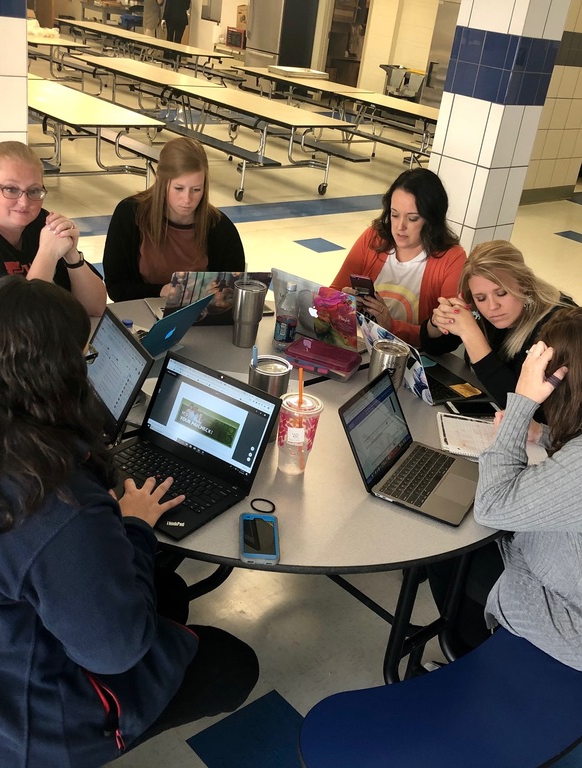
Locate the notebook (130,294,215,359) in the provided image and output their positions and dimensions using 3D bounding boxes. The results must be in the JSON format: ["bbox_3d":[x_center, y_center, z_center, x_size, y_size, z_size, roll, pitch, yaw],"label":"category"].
[{"bbox_3d":[-0.439,-0.171,2.387,0.318,0.205,0.304,19,27,21],"label":"notebook"}]

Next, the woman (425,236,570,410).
[{"bbox_3d":[0.620,0.114,2.636,0.700,1.190,0.500,-12,32,-37],"label":"woman"}]

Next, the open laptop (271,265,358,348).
[{"bbox_3d":[0.135,-0.264,2.740,0.313,0.223,0.297,22,28,26],"label":"open laptop"}]

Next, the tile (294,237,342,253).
[{"bbox_3d":[0.228,-1.080,6.476,0.304,0.008,0.304,-15,34,-40],"label":"tile"}]

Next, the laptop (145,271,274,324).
[{"bbox_3d":[-0.269,-0.307,2.642,0.321,0.216,0.310,-3,28,-23],"label":"laptop"}]

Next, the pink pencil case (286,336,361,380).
[{"bbox_3d":[0.100,-0.075,2.461,0.203,0.056,0.130,17,27,18],"label":"pink pencil case"}]

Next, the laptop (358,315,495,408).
[{"bbox_3d":[0.398,-0.093,2.497,0.324,0.195,0.318,-7,29,-29],"label":"laptop"}]

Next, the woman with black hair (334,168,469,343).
[{"bbox_3d":[0.334,-0.165,3.128,0.500,1.240,0.700,23,29,28],"label":"woman with black hair"}]

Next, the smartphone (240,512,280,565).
[{"bbox_3d":[-0.065,0.319,1.704,0.078,0.014,0.152,6,26,-6],"label":"smartphone"}]

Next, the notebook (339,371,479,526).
[{"bbox_3d":[0.309,0.141,1.983,0.328,0.194,0.304,19,27,21],"label":"notebook"}]

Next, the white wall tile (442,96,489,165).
[{"bbox_3d":[0.894,-1.289,4.199,0.012,0.302,0.226,-15,34,-40],"label":"white wall tile"}]

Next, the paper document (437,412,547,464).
[{"bbox_3d":[0.545,0.153,2.246,0.280,0.010,0.216,10,25,3],"label":"paper document"}]

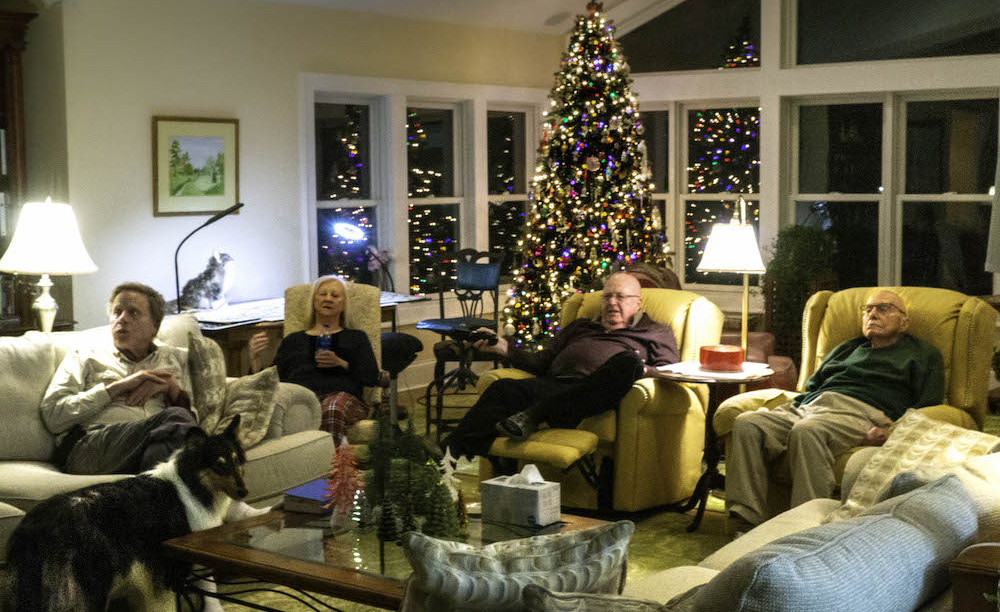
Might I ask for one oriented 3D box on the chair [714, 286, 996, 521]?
[{"bbox_3d":[1.597,0.457,6.057,0.880,1.010,0.950,4,7,39],"label":"chair"}]

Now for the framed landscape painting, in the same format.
[{"bbox_3d":[-1.819,-0.836,8.182,0.030,0.586,0.655,4,7,38],"label":"framed landscape painting"}]

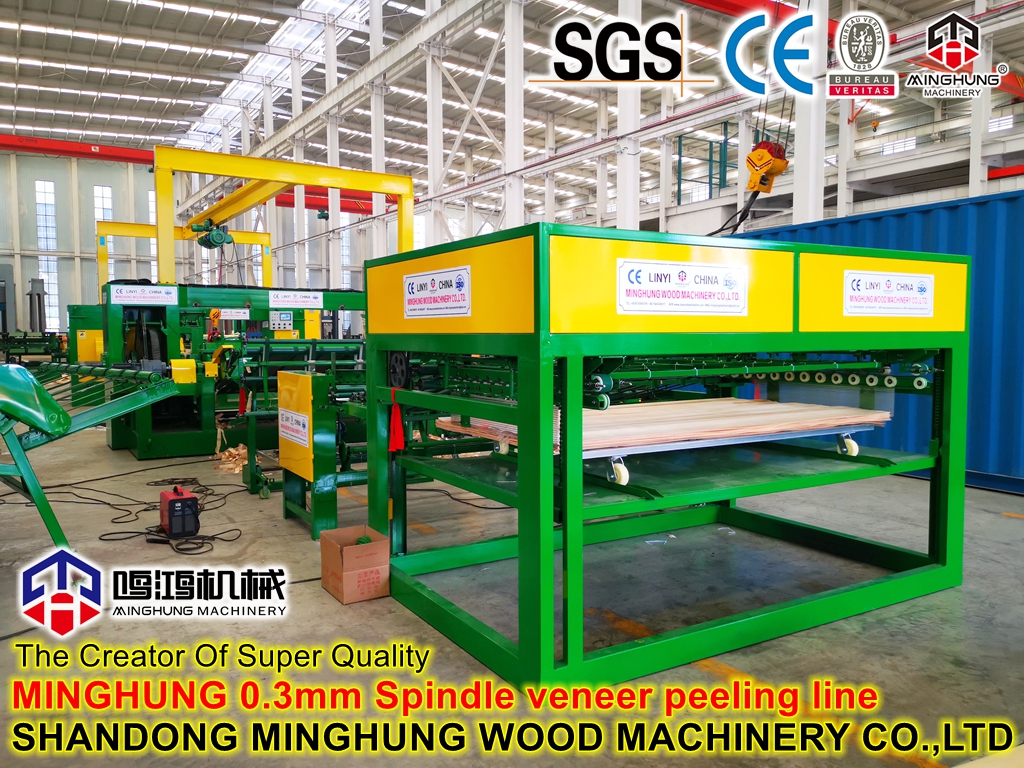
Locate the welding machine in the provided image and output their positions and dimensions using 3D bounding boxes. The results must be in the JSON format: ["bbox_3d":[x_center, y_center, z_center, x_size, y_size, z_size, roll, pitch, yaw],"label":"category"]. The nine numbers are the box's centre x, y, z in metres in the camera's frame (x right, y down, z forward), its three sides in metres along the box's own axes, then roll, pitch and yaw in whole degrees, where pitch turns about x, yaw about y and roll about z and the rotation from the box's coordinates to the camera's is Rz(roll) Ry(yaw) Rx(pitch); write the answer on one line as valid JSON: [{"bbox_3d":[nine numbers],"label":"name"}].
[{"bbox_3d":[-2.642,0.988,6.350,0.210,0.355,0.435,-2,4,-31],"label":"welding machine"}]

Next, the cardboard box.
[{"bbox_3d":[-0.946,1.084,4.815,0.285,0.342,0.388,-2,4,-31],"label":"cardboard box"}]

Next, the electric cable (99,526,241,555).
[{"bbox_3d":[-2.630,1.160,6.090,1.070,0.045,0.870,0,4,0],"label":"electric cable"}]

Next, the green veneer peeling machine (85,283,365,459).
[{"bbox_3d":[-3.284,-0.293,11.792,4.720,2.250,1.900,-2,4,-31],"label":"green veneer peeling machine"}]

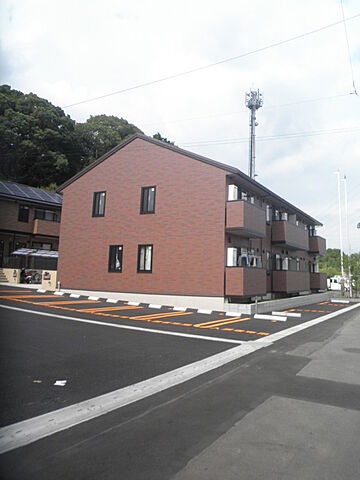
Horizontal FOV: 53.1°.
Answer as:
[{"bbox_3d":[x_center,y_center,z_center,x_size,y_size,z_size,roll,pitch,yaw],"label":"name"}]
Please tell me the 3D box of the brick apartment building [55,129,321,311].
[{"bbox_3d":[2.656,-0.219,26.134,11.623,8.539,18.992,-2,-7,32],"label":"brick apartment building"}]

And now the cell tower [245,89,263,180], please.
[{"bbox_3d":[14.631,-11.098,71.776,3.580,40.000,3.580,-2,-7,32],"label":"cell tower"}]

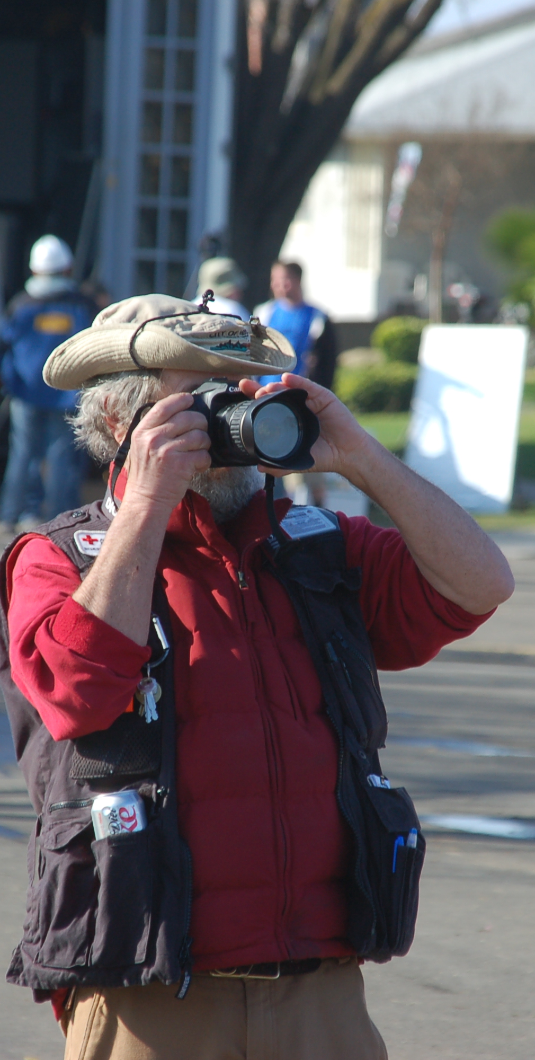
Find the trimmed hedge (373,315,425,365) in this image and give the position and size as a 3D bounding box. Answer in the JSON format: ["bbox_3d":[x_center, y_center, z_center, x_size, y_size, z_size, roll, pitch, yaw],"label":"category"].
[{"bbox_3d":[1.223,-1.619,78.000,0.620,0.500,0.600,2,2,0],"label":"trimmed hedge"}]

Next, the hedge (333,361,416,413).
[{"bbox_3d":[0.982,-1.160,73.000,0.860,0.440,0.700,2,2,0],"label":"hedge"}]

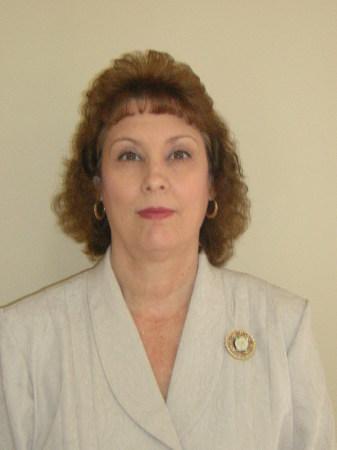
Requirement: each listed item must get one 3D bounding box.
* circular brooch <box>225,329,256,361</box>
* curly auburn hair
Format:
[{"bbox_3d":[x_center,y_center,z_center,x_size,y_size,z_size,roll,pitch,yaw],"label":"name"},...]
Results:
[{"bbox_3d":[0.092,0.153,1.235,0.040,0.040,0.010,0,-12,-7],"label":"circular brooch"},{"bbox_3d":[-0.023,-0.090,1.300,0.268,0.292,0.235,0,0,0],"label":"curly auburn hair"}]

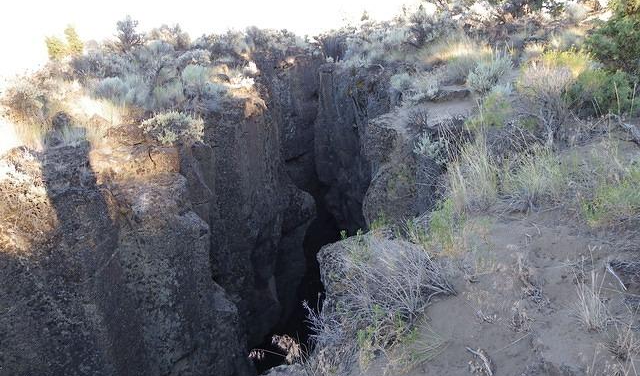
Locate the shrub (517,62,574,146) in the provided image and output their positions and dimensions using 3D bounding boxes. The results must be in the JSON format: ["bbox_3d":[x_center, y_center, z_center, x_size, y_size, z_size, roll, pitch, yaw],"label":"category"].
[{"bbox_3d":[2.815,-1.055,6.000,0.724,0.950,0.700,6,19,24],"label":"shrub"}]

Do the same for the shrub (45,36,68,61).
[{"bbox_3d":[-9.319,-4.933,17.000,0.849,0.850,0.850,-11,19,-26],"label":"shrub"}]

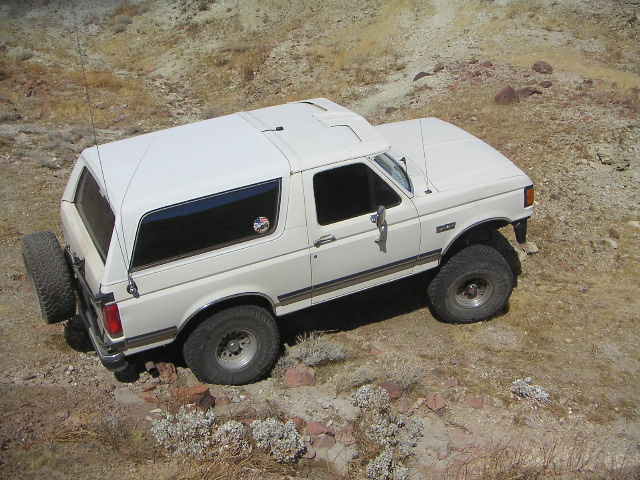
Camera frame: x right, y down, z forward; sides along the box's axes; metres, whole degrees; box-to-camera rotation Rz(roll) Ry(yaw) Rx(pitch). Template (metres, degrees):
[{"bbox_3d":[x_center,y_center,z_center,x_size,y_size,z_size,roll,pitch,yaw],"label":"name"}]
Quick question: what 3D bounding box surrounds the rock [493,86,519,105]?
[{"bbox_3d":[3.181,-2.464,13.874,0.400,0.280,0.340,0,29,0],"label":"rock"}]

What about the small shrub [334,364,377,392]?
[{"bbox_3d":[0.335,1.306,7.672,0.400,0.200,0.330,-2,30,0],"label":"small shrub"}]

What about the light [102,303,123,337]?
[{"bbox_3d":[-1.766,0.645,6.954,0.100,0.340,0.160,-15,32,-20],"label":"light"}]

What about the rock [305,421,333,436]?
[{"bbox_3d":[-0.004,1.627,7.020,0.225,0.115,0.170,-2,28,0],"label":"rock"}]

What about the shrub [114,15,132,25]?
[{"bbox_3d":[-4.106,-4.608,17.000,0.375,0.200,0.320,-2,28,0],"label":"shrub"}]

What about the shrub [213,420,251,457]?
[{"bbox_3d":[-0.761,1.707,6.996,0.340,0.280,0.330,0,29,0],"label":"shrub"}]

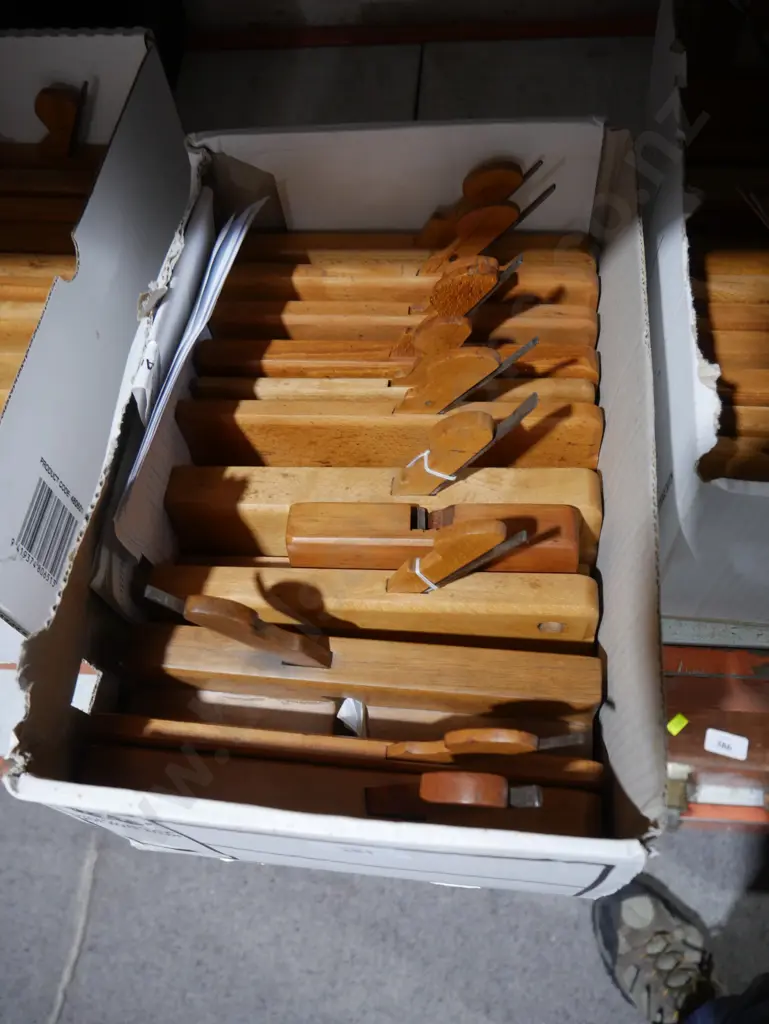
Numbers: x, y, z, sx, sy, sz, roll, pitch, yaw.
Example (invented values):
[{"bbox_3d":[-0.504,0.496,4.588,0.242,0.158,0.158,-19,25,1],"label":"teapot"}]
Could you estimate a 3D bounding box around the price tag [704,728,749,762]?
[{"bbox_3d":[0.340,0.231,0.824,0.039,0.001,0.023,13,64,12],"label":"price tag"}]

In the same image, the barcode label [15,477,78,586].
[{"bbox_3d":[-0.181,0.012,0.446,0.001,0.050,0.043,3,62,7],"label":"barcode label"}]

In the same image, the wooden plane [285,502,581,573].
[{"bbox_3d":[0.026,0.021,0.463,0.156,0.048,0.028,1,54,6],"label":"wooden plane"}]

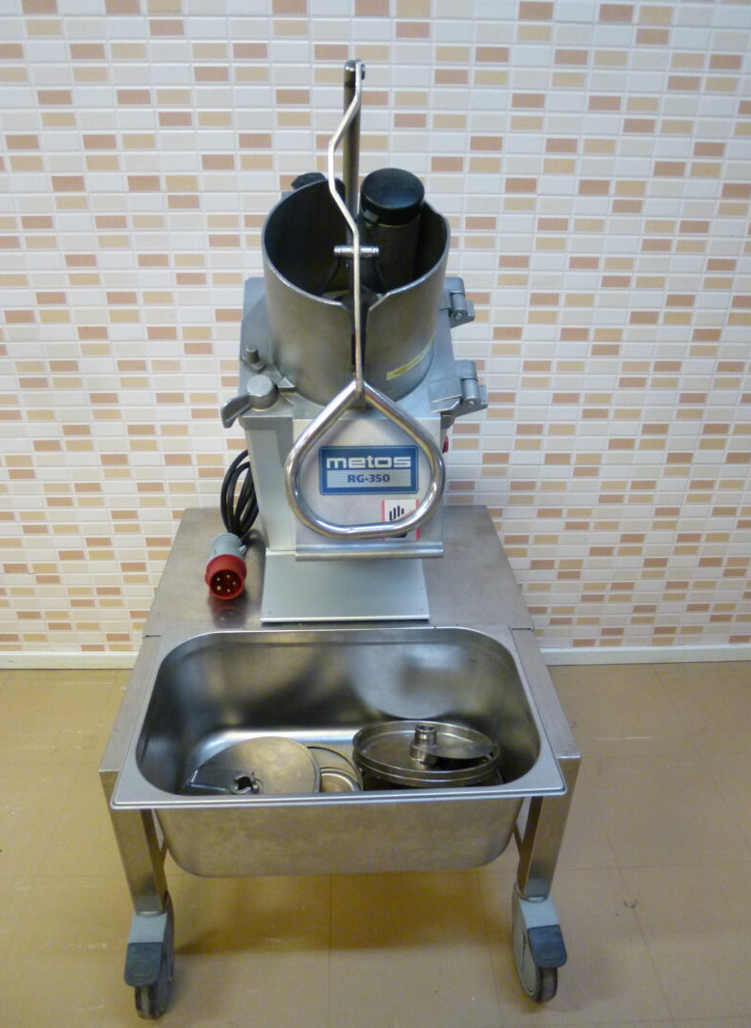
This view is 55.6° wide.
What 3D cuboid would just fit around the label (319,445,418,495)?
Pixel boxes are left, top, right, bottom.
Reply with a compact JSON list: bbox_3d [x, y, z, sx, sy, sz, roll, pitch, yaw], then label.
[{"bbox_3d":[-0.009,-0.057,0.935,0.130,0.064,0.004,-1,3,-3],"label":"label"}]

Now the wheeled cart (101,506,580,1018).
[{"bbox_3d":[-0.057,0.358,1.240,0.601,0.447,0.745,-1,30,-3],"label":"wheeled cart"}]

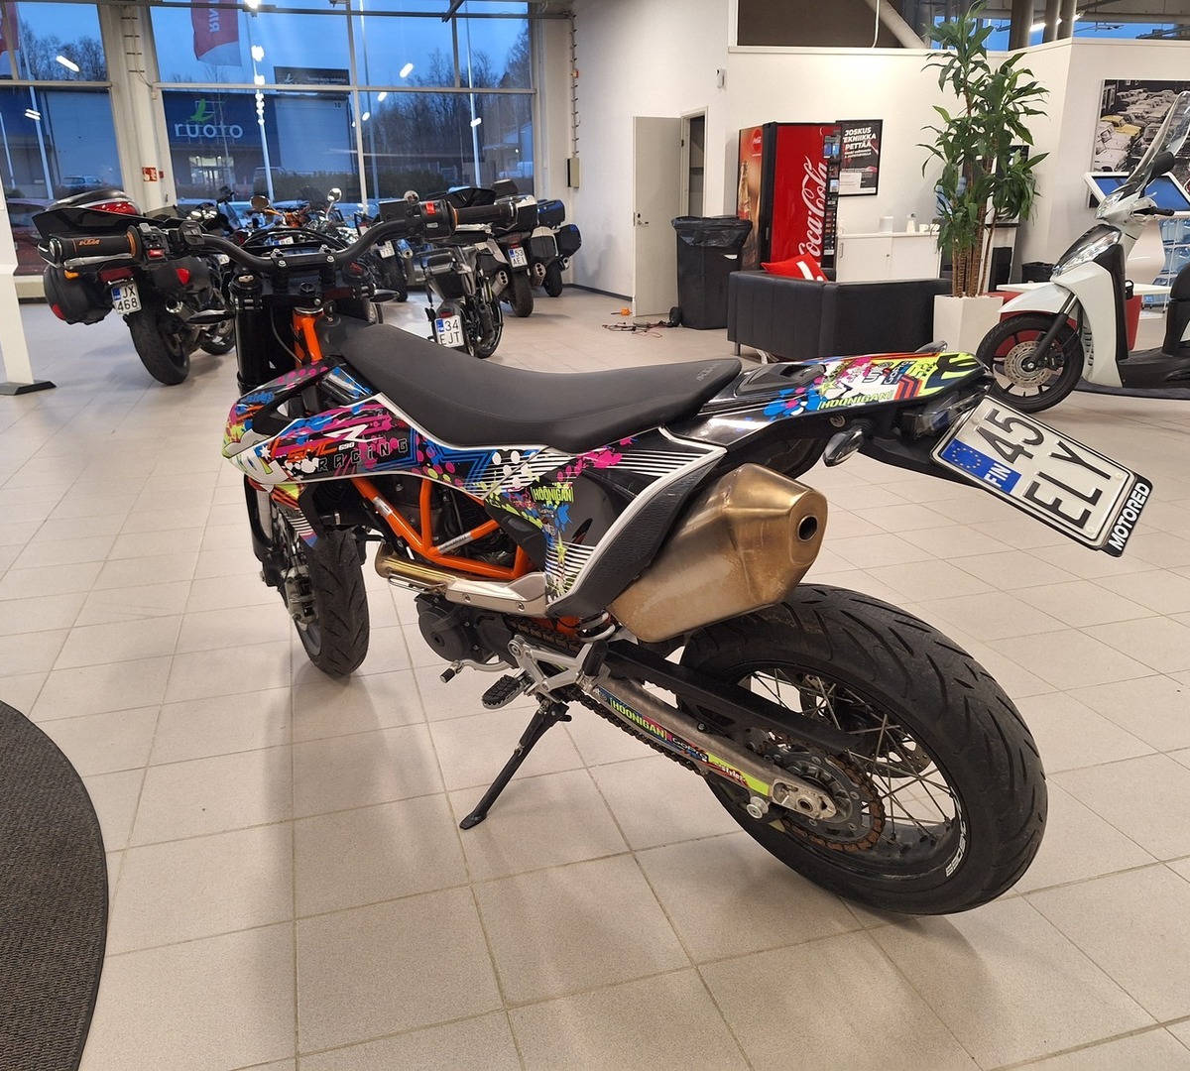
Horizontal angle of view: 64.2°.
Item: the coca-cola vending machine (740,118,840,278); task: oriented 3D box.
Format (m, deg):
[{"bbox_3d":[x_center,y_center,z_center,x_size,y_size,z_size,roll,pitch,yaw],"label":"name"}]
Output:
[{"bbox_3d":[1.774,-2.839,8.935,0.650,1.850,0.800,-5,19,-14],"label":"coca-cola vending machine"}]

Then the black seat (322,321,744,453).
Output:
[{"bbox_3d":[-0.125,-0.251,1.540,0.810,0.170,0.250,14,42,37],"label":"black seat"}]

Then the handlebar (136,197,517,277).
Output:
[{"bbox_3d":[-0.501,-0.552,1.717,0.750,0.140,0.200,-13,24,-21],"label":"handlebar"}]

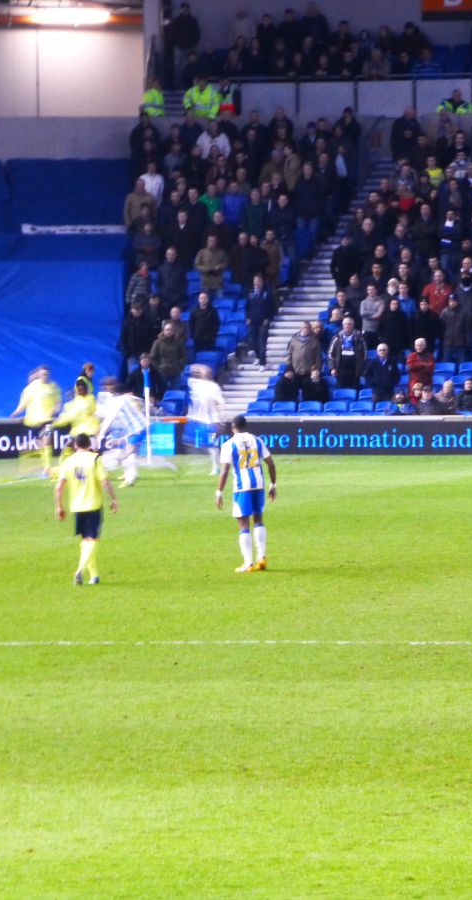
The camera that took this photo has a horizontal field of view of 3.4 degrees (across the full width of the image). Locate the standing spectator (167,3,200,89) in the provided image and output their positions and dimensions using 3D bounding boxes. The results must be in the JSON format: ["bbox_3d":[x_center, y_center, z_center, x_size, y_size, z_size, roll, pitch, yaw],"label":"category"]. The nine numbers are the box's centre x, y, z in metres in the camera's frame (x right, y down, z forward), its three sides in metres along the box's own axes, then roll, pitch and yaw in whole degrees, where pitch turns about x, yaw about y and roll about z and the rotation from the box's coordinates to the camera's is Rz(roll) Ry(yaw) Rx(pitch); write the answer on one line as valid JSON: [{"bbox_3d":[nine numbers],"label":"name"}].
[{"bbox_3d":[-0.991,-7.996,159.029,0.580,1.760,0.420,-1,2,3],"label":"standing spectator"}]

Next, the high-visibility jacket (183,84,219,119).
[{"bbox_3d":[-0.707,-6.931,159.500,0.680,0.720,0.380,0,2,10],"label":"high-visibility jacket"}]

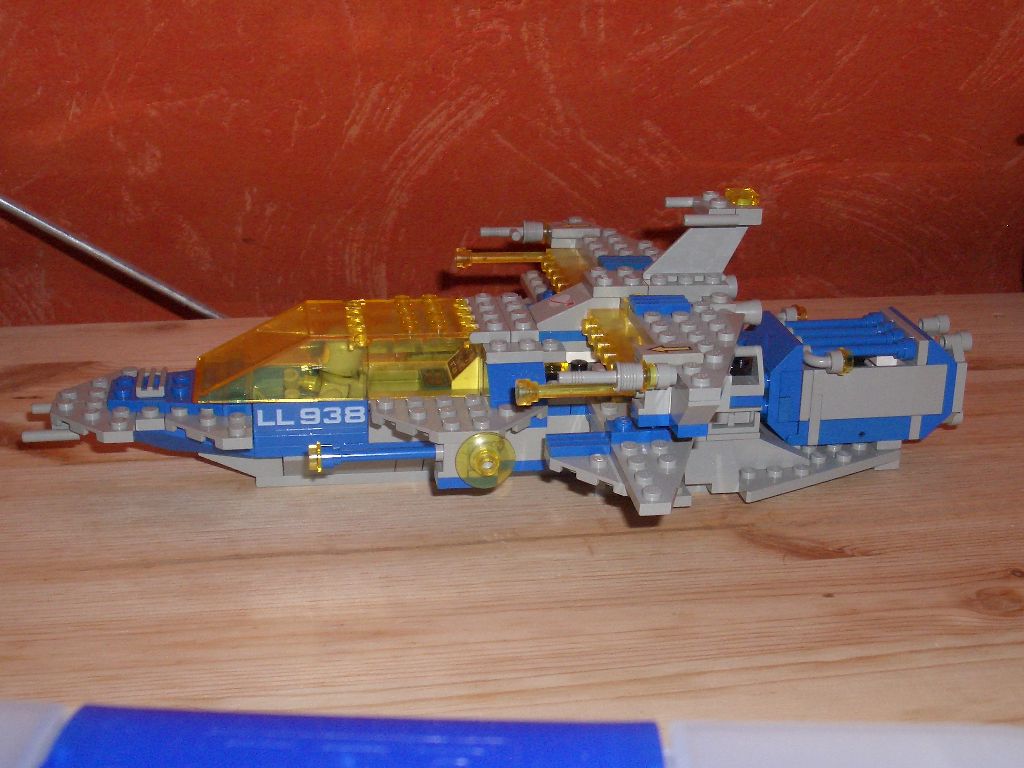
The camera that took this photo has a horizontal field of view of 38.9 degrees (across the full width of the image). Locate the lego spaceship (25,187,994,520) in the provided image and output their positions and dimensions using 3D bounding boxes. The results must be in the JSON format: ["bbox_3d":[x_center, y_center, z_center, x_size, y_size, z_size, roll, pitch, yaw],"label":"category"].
[{"bbox_3d":[0.001,-0.016,0.426,0.282,0.082,0.165,-2,22,-9],"label":"lego spaceship"}]

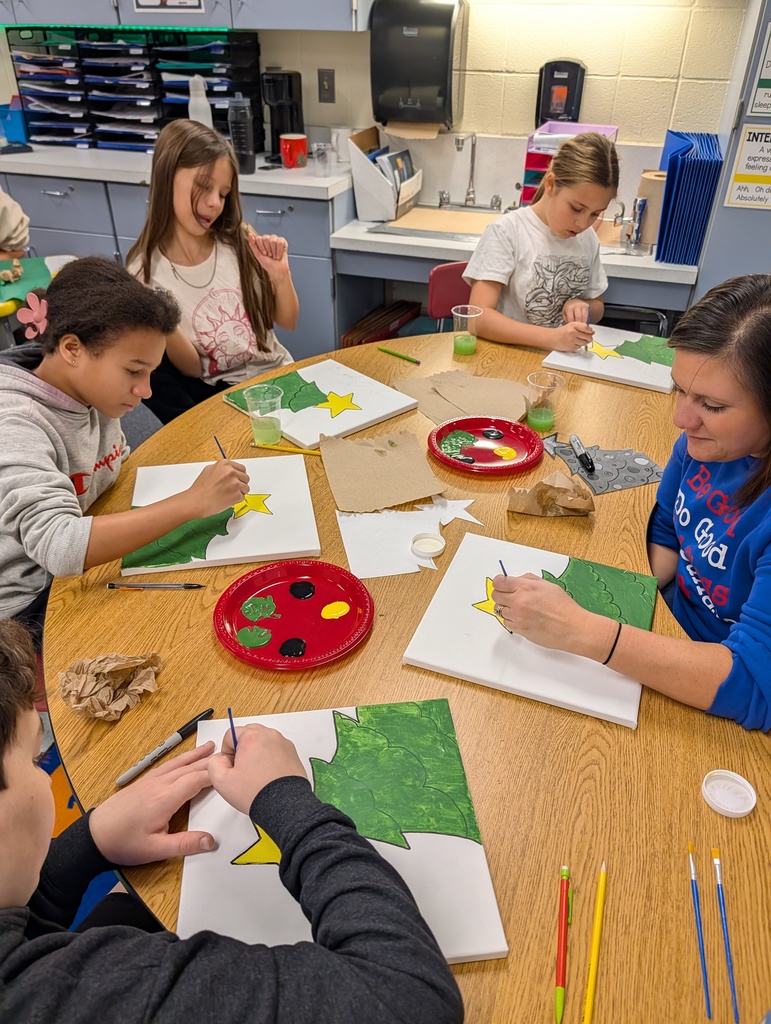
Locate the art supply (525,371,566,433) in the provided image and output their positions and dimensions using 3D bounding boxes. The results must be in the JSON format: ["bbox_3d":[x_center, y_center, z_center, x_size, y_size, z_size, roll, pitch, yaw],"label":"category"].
[{"bbox_3d":[0.335,-0.232,1.505,0.079,0.103,0.079,0,35,0],"label":"art supply"}]

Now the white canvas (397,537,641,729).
[{"bbox_3d":[0.224,0.152,1.035,0.305,0.016,0.305,13,37,17],"label":"white canvas"}]

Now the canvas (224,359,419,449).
[{"bbox_3d":[-0.145,-0.249,1.594,0.305,0.016,0.305,-28,44,-34],"label":"canvas"}]

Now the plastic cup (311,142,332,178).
[{"bbox_3d":[-0.231,-1.273,2.570,0.078,0.103,0.078,0,35,0],"label":"plastic cup"}]

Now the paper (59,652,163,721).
[{"bbox_3d":[-0.348,0.221,0.901,0.130,0.045,0.090,-5,36,-8],"label":"paper"}]

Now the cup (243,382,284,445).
[{"bbox_3d":[-0.243,-0.194,1.447,0.079,0.103,0.079,0,35,0],"label":"cup"}]

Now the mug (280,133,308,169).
[{"bbox_3d":[-0.351,-1.376,2.712,0.101,0.105,0.133,8,36,11],"label":"mug"}]

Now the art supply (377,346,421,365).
[{"bbox_3d":[0.033,-0.402,1.820,0.143,0.010,0.010,27,43,32],"label":"art supply"}]

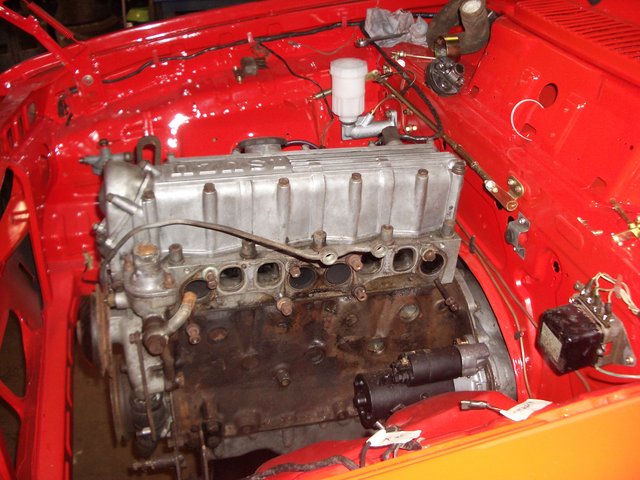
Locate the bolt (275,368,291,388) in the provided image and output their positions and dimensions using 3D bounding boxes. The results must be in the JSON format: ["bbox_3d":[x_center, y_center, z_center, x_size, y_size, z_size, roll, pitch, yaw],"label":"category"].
[{"bbox_3d":[-0.055,0.203,0.948,0.017,0.017,0.022,-5,28,-14],"label":"bolt"}]

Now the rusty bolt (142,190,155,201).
[{"bbox_3d":[-0.212,-0.055,0.800,0.014,0.009,0.014,-6,27,-13],"label":"rusty bolt"}]

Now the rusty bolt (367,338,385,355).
[{"bbox_3d":[0.084,0.161,0.978,0.022,0.022,0.012,-5,28,-14],"label":"rusty bolt"}]

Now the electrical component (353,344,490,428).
[{"bbox_3d":[0.154,0.215,0.962,0.185,0.110,0.085,-5,28,-14],"label":"electrical component"}]

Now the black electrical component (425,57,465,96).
[{"bbox_3d":[0.224,-0.293,1.160,0.063,0.062,0.046,-11,32,-15],"label":"black electrical component"}]

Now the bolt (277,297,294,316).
[{"bbox_3d":[-0.047,0.091,0.888,0.018,0.018,0.026,-5,28,-14],"label":"bolt"}]

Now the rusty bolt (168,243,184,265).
[{"bbox_3d":[-0.187,0.018,0.842,0.018,0.024,0.018,-5,28,-14],"label":"rusty bolt"}]

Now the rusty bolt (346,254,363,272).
[{"bbox_3d":[0.047,0.032,0.887,0.017,0.017,0.024,-5,28,-14],"label":"rusty bolt"}]

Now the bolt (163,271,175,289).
[{"bbox_3d":[-0.188,0.049,0.801,0.014,0.017,0.014,-6,27,-13],"label":"bolt"}]

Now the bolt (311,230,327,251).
[{"bbox_3d":[-0.002,0.001,0.858,0.019,0.021,0.019,-6,27,-13],"label":"bolt"}]

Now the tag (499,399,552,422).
[{"bbox_3d":[0.164,0.132,0.511,0.042,0.006,0.017,-20,69,-18],"label":"tag"}]

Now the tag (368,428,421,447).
[{"bbox_3d":[0.059,0.156,0.510,0.042,0.005,0.012,-9,53,-11],"label":"tag"}]

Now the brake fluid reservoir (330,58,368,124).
[{"bbox_3d":[0.053,-0.269,1.170,0.066,0.110,0.066,-1,28,0],"label":"brake fluid reservoir"}]

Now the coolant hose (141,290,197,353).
[{"bbox_3d":[-0.184,0.100,0.787,0.060,0.054,0.050,-9,31,-11],"label":"coolant hose"}]

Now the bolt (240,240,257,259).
[{"bbox_3d":[-0.096,0.013,0.867,0.018,0.022,0.018,-5,28,-14],"label":"bolt"}]

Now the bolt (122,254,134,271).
[{"bbox_3d":[-0.247,0.029,0.835,0.012,0.020,0.012,-5,28,-14],"label":"bolt"}]

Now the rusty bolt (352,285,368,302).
[{"bbox_3d":[0.057,0.076,0.916,0.017,0.017,0.022,-5,28,-14],"label":"rusty bolt"}]

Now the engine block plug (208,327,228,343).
[{"bbox_3d":[-0.143,0.133,0.910,0.029,0.029,0.008,-5,36,-11],"label":"engine block plug"}]

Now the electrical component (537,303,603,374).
[{"bbox_3d":[0.276,0.109,0.720,0.043,0.051,0.052,-13,34,-8],"label":"electrical component"}]

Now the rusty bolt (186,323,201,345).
[{"bbox_3d":[-0.164,0.121,0.838,0.016,0.016,0.026,-6,27,-13],"label":"rusty bolt"}]

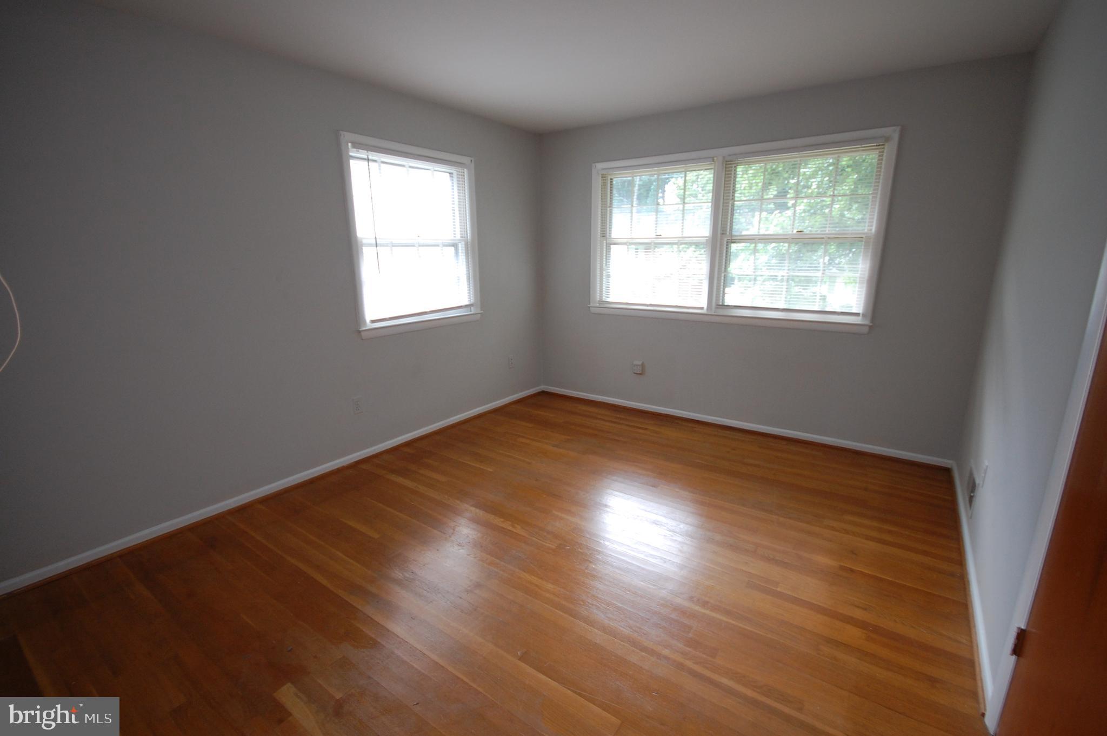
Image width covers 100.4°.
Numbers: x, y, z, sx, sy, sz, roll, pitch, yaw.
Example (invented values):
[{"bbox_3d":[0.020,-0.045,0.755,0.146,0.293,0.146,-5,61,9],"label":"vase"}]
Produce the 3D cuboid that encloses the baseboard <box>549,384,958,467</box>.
[{"bbox_3d":[1.240,0.422,3.938,3.330,0.074,0.020,10,17,35],"label":"baseboard"}]

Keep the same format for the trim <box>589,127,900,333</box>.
[{"bbox_3d":[1.233,-1.003,3.592,2.220,1.287,0.080,10,17,35],"label":"trim"}]

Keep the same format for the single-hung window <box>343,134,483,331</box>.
[{"bbox_3d":[-0.975,-0.935,3.424,0.090,1.295,1.127,10,17,35],"label":"single-hung window"}]

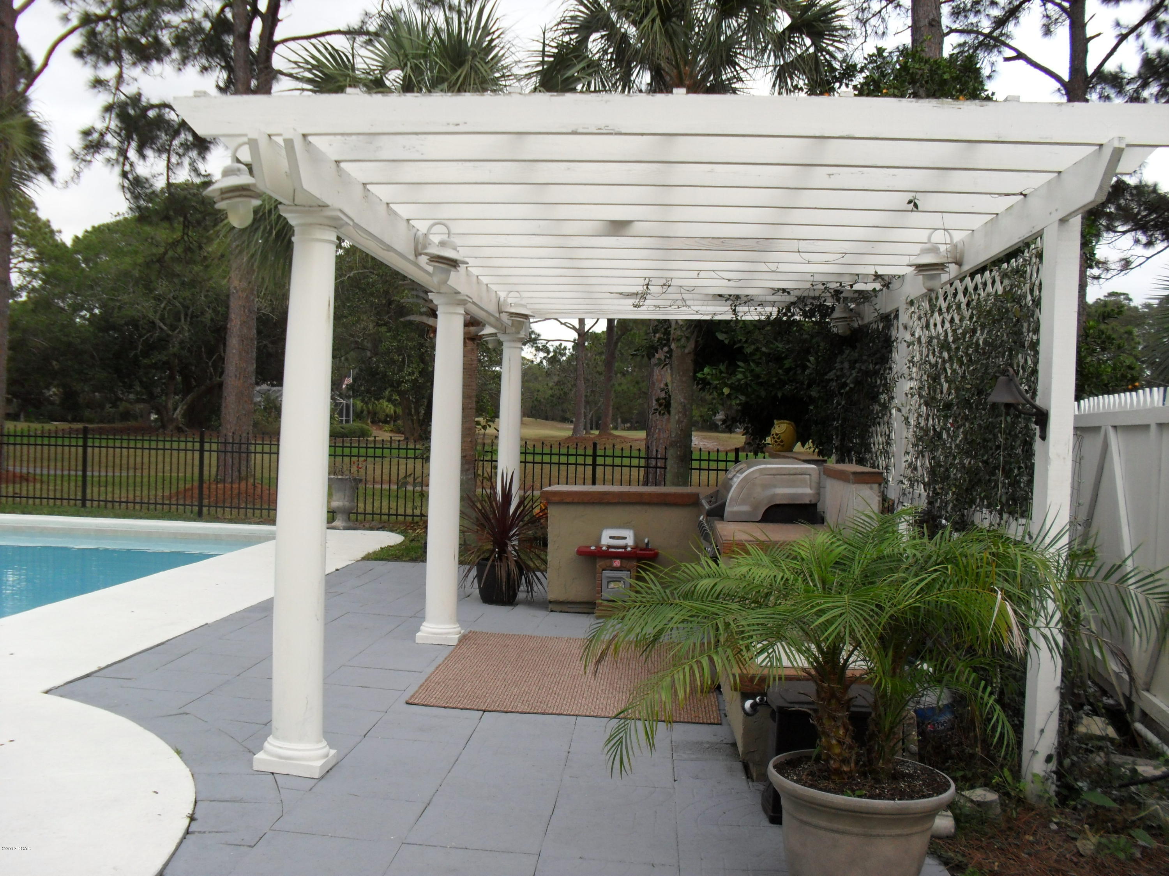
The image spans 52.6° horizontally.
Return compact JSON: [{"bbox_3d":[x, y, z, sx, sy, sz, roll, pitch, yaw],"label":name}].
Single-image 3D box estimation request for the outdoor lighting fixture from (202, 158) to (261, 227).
[{"bbox_3d":[-1.307,-0.983,4.572,0.268,0.315,0.238,2,1,4],"label":"outdoor lighting fixture"}]

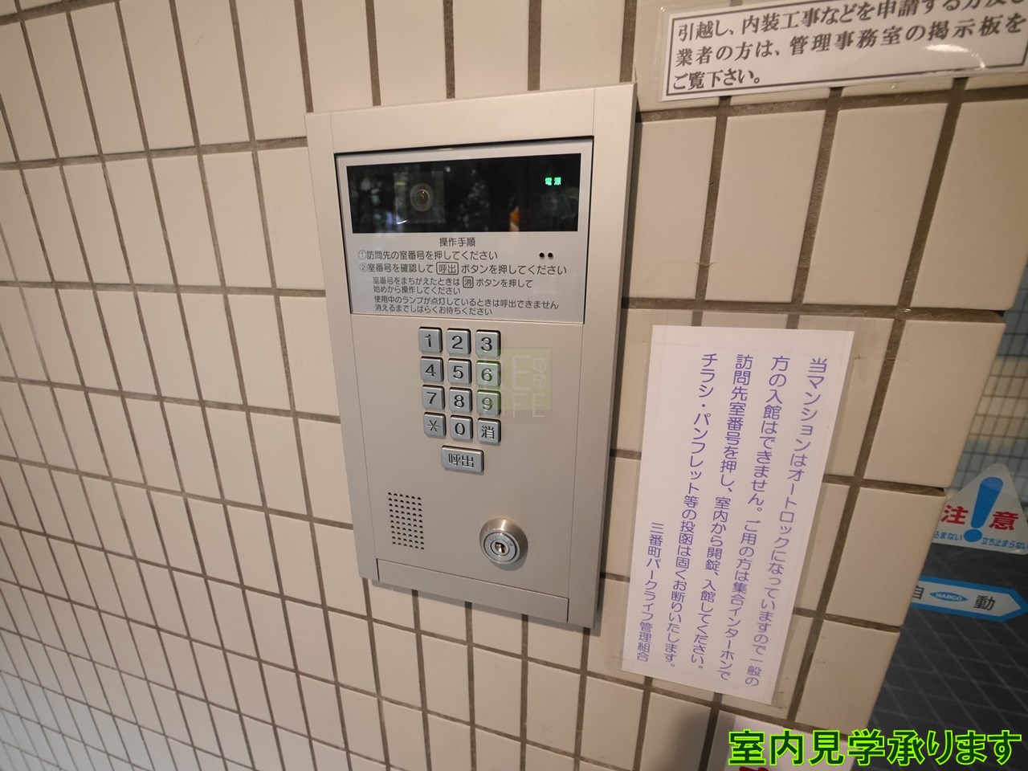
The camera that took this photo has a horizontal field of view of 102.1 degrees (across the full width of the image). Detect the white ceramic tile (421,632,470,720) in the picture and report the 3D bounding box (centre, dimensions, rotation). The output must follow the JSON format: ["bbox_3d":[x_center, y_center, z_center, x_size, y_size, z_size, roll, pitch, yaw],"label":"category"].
[{"bbox_3d":[-0.062,0.273,0.392,0.045,0.095,0.009,5,17,15],"label":"white ceramic tile"}]

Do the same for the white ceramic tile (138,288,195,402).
[{"bbox_3d":[-0.301,-0.035,0.369,0.045,0.095,0.009,5,17,15],"label":"white ceramic tile"}]

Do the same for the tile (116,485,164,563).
[{"bbox_3d":[-0.400,0.149,0.450,0.045,0.095,0.008,5,17,15],"label":"tile"}]

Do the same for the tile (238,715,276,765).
[{"bbox_3d":[-0.304,0.443,0.511,0.044,0.093,0.008,5,17,15],"label":"tile"}]

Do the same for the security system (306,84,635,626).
[{"bbox_3d":[-0.036,0.007,0.290,0.203,0.358,0.020,5,17,14],"label":"security system"}]

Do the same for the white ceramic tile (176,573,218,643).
[{"bbox_3d":[-0.352,0.249,0.465,0.045,0.095,0.008,5,17,15],"label":"white ceramic tile"}]

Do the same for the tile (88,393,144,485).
[{"bbox_3d":[-0.398,0.053,0.423,0.045,0.095,0.009,5,17,15],"label":"tile"}]

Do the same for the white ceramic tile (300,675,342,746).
[{"bbox_3d":[-0.209,0.356,0.453,0.045,0.096,0.008,5,17,15],"label":"white ceramic tile"}]

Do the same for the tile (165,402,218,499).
[{"bbox_3d":[-0.302,0.061,0.397,0.044,0.093,0.008,5,17,15],"label":"tile"}]

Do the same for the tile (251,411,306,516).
[{"bbox_3d":[-0.206,0.070,0.371,0.045,0.095,0.008,5,17,15],"label":"tile"}]

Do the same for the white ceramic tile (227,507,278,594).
[{"bbox_3d":[-0.255,0.162,0.414,0.045,0.095,0.008,5,17,15],"label":"white ceramic tile"}]

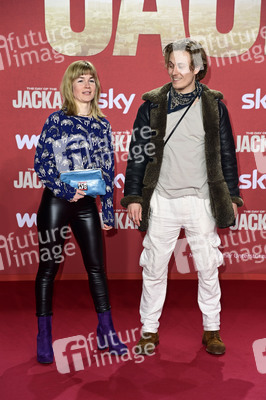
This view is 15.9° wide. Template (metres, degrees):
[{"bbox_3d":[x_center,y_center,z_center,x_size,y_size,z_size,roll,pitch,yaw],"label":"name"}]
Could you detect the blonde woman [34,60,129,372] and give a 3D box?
[{"bbox_3d":[-0.295,0.065,5.460,0.520,1.700,0.400,-2,10,-15],"label":"blonde woman"}]

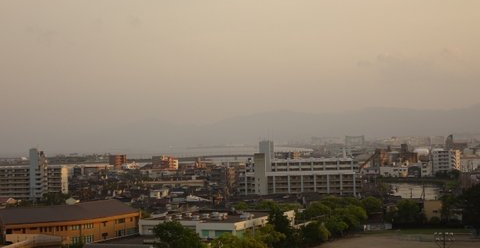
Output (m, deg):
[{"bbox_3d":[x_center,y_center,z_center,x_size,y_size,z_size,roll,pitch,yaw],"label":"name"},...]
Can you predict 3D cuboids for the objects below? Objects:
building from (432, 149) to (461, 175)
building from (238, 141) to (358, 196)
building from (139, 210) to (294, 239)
[{"bbox_3d":[157.600,28.700,696.000,14.500,19.500,17.000,-2,-1,40],"label":"building"},{"bbox_3d":[27.600,21.900,431.000,56.000,27.000,18.000,-1,-1,0],"label":"building"},{"bbox_3d":[-5.500,30.400,270.800,29.000,6.500,48.000,-1,-1,23],"label":"building"}]

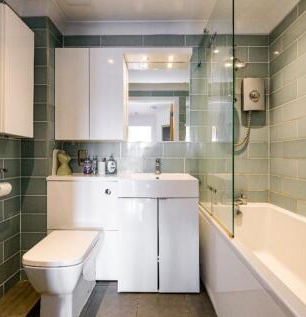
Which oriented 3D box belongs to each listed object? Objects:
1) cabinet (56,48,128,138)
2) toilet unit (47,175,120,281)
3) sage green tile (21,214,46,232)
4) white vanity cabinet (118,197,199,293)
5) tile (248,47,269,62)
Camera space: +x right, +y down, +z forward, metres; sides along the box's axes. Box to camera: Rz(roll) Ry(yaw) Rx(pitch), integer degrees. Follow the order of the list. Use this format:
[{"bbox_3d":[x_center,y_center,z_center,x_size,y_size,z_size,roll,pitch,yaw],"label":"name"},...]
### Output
[{"bbox_3d":[-0.538,-0.541,1.775,0.577,0.781,0.195,0,0,0],"label":"cabinet"},{"bbox_3d":[-0.563,0.570,1.735,0.583,0.836,0.290,0,0,0],"label":"toilet unit"},{"bbox_3d":[-0.972,0.534,1.632,0.213,0.150,0.010,0,0,0],"label":"sage green tile"},{"bbox_3d":[0.047,0.641,1.681,0.604,0.709,0.421,0,0,0],"label":"white vanity cabinet"},{"bbox_3d":[1.006,-0.981,1.882,0.190,0.150,0.010,0,0,0],"label":"tile"}]

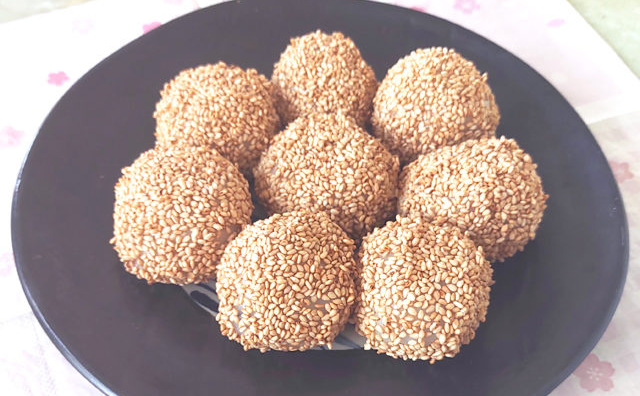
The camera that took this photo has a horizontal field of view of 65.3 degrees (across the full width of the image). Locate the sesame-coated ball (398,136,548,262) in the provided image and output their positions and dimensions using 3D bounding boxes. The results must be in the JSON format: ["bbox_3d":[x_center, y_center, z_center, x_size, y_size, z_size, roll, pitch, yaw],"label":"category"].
[{"bbox_3d":[0.062,0.000,0.204,0.055,0.050,0.055,4,51,0],"label":"sesame-coated ball"}]

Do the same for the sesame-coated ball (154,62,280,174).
[{"bbox_3d":[-0.045,-0.034,0.224,0.054,0.051,0.054,2,51,-2],"label":"sesame-coated ball"}]

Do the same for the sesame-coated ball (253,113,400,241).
[{"bbox_3d":[0.003,-0.008,0.207,0.057,0.051,0.057,2,51,-2],"label":"sesame-coated ball"}]

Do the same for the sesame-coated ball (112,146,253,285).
[{"bbox_3d":[-0.052,0.006,0.192,0.053,0.050,0.053,2,51,-2],"label":"sesame-coated ball"}]

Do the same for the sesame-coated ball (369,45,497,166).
[{"bbox_3d":[0.054,-0.043,0.236,0.056,0.052,0.056,4,51,0],"label":"sesame-coated ball"}]

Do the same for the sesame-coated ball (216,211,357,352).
[{"bbox_3d":[-0.012,0.029,0.177,0.051,0.048,0.051,2,51,-2],"label":"sesame-coated ball"}]

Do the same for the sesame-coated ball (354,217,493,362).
[{"bbox_3d":[0.036,0.032,0.177,0.051,0.048,0.051,2,51,-2],"label":"sesame-coated ball"}]

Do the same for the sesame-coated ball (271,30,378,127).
[{"bbox_3d":[0.002,-0.056,0.246,0.053,0.050,0.053,2,51,-2],"label":"sesame-coated ball"}]

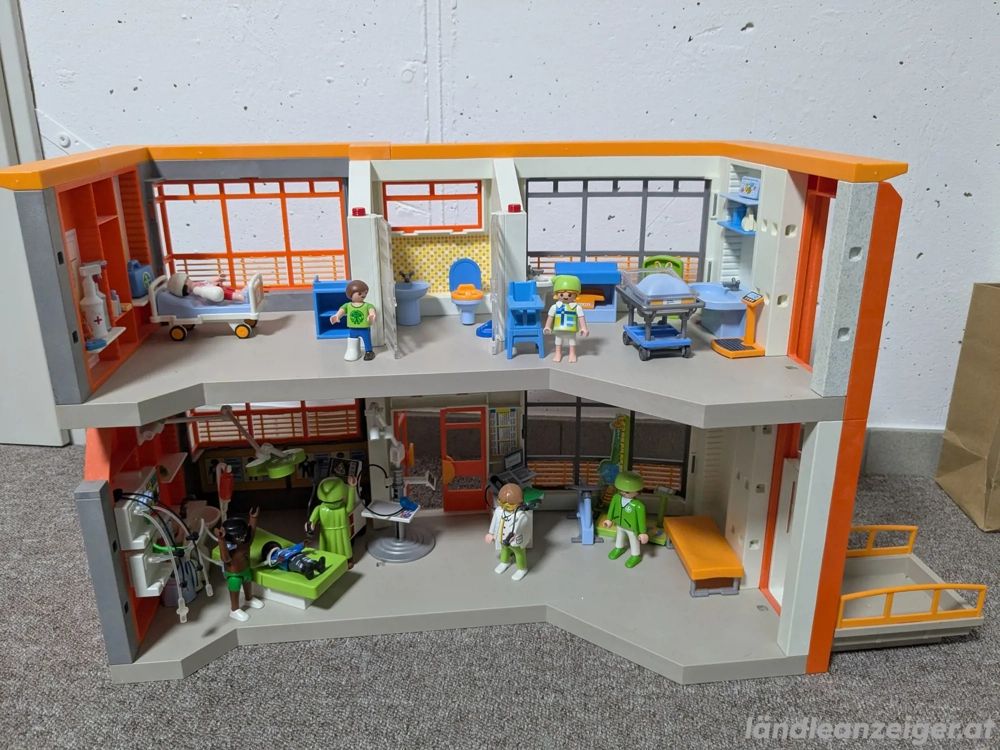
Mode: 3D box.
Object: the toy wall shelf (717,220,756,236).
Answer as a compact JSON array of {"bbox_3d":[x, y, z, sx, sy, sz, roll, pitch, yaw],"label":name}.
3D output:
[{"bbox_3d":[0.178,-0.107,0.568,0.022,0.002,0.059,-2,19,-4],"label":"toy wall shelf"}]

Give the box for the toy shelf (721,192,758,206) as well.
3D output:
[{"bbox_3d":[0.178,-0.126,0.560,0.022,0.002,0.059,-2,19,-4],"label":"toy shelf"}]

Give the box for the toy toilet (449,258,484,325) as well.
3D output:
[{"bbox_3d":[-0.025,-0.062,0.588,0.025,0.047,0.033,-2,19,-5],"label":"toy toilet"}]

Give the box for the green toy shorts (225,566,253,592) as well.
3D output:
[{"bbox_3d":[-0.185,0.144,0.553,0.012,0.015,0.019,10,21,29],"label":"green toy shorts"}]

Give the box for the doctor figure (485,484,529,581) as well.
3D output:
[{"bbox_3d":[0.009,0.112,0.572,0.038,0.074,0.026,15,24,38],"label":"doctor figure"}]

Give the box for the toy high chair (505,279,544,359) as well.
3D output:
[{"bbox_3d":[0.017,-0.038,0.532,0.025,0.050,0.028,-2,19,-4],"label":"toy high chair"}]

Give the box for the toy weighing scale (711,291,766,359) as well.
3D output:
[{"bbox_3d":[0.166,-0.036,0.538,0.030,0.038,0.036,-4,19,-10],"label":"toy weighing scale"}]

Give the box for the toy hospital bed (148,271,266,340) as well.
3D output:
[{"bbox_3d":[-0.209,-0.051,0.561,0.074,0.044,0.033,-2,19,-5],"label":"toy hospital bed"}]

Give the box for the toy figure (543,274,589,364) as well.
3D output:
[{"bbox_3d":[0.043,-0.037,0.502,0.029,0.054,0.021,0,19,2],"label":"toy figure"}]

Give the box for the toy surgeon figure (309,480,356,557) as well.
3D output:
[{"bbox_3d":[-0.128,0.114,0.609,0.042,0.075,0.024,-2,19,-3],"label":"toy surgeon figure"}]

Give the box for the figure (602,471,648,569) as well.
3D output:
[{"bbox_3d":[0.096,0.107,0.586,0.040,0.074,0.024,18,26,42],"label":"figure"}]

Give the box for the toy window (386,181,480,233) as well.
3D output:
[{"bbox_3d":[-0.054,-0.138,0.632,0.079,0.042,0.005,-2,19,-6],"label":"toy window"}]

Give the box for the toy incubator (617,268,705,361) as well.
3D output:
[{"bbox_3d":[0.108,-0.042,0.535,0.041,0.054,0.060,-3,19,-9],"label":"toy incubator"}]

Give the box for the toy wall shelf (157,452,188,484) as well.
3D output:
[{"bbox_3d":[-0.264,0.074,0.615,0.023,0.003,0.053,-3,19,-7],"label":"toy wall shelf"}]

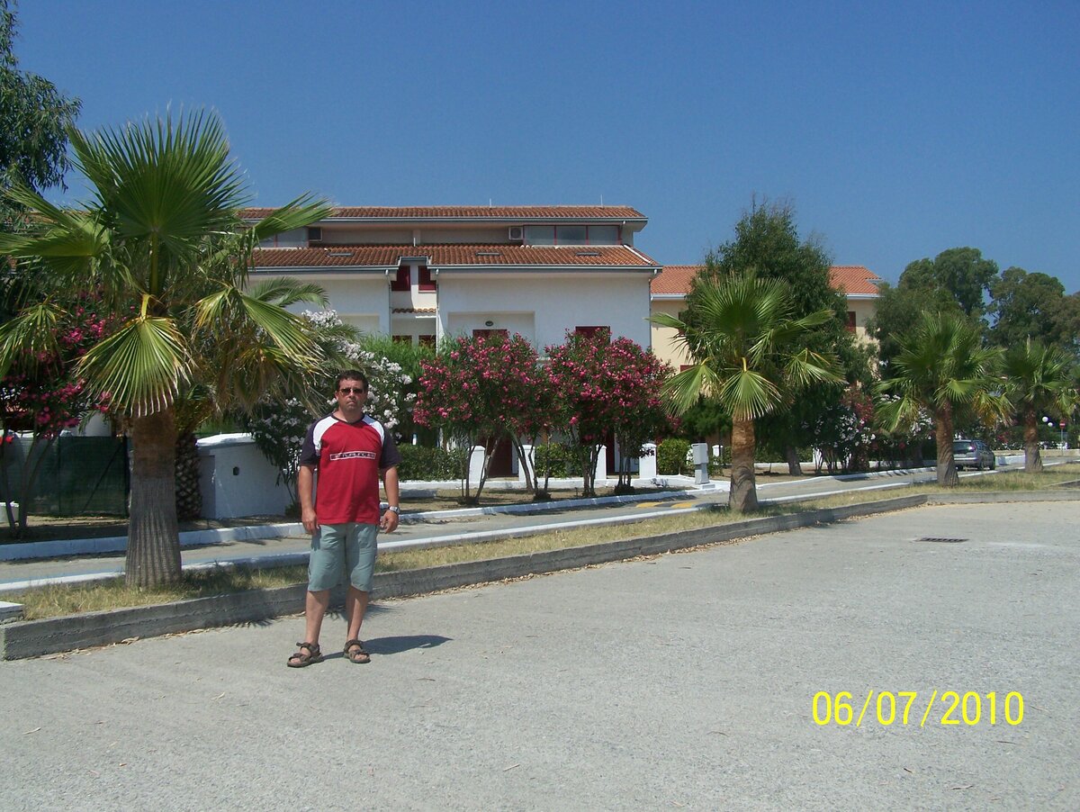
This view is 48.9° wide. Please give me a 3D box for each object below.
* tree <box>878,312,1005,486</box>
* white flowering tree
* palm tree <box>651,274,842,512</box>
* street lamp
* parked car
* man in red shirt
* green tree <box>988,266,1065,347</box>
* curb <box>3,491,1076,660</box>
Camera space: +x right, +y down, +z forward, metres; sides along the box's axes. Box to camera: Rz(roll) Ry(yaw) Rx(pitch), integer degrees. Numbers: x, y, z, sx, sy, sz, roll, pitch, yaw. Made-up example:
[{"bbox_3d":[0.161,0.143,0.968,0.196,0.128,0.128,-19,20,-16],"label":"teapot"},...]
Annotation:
[{"bbox_3d":[9.076,-0.163,26.800,2.800,3.850,2.800,0,-1,0],"label":"tree"},{"bbox_3d":[-3.751,0.040,21.000,2.950,3.450,2.800,0,-1,0],"label":"white flowering tree"},{"bbox_3d":[3.108,-0.181,17.700,2.750,3.500,2.750,0,-1,0],"label":"palm tree"},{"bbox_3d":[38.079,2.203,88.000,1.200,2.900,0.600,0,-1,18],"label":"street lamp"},{"bbox_3d":[22.526,2.539,62.000,1.800,1.600,4.400,-1,-2,33],"label":"parked car"},{"bbox_3d":[-1.182,0.669,7.200,0.650,1.760,0.400,0,-1,-7],"label":"man in red shirt"},{"bbox_3d":[41.148,-3.830,100.000,7.200,15.500,7.000,0,-1,0],"label":"green tree"},{"bbox_3d":[3.220,1.653,16.441,2.026,0.240,22.585,-1,-2,40],"label":"curb"}]

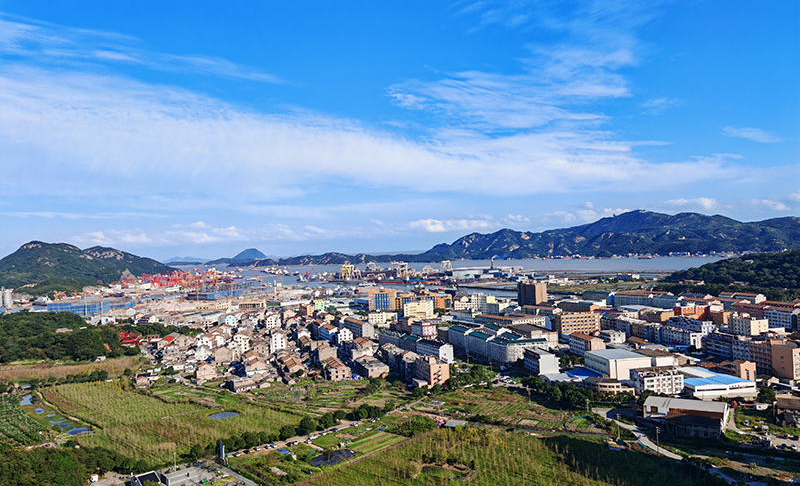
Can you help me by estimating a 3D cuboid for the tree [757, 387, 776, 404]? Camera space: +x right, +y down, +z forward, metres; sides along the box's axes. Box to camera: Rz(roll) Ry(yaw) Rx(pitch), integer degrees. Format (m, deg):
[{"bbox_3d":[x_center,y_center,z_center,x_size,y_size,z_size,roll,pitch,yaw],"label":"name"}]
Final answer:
[{"bbox_3d":[193.820,80.810,330.000,10.000,8.600,10.000,-2,0,0],"label":"tree"}]

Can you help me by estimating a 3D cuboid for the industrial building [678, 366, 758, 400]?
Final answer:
[{"bbox_3d":[178.854,82.216,371.184,35.000,9.000,45.000,-3,-1,-7],"label":"industrial building"}]

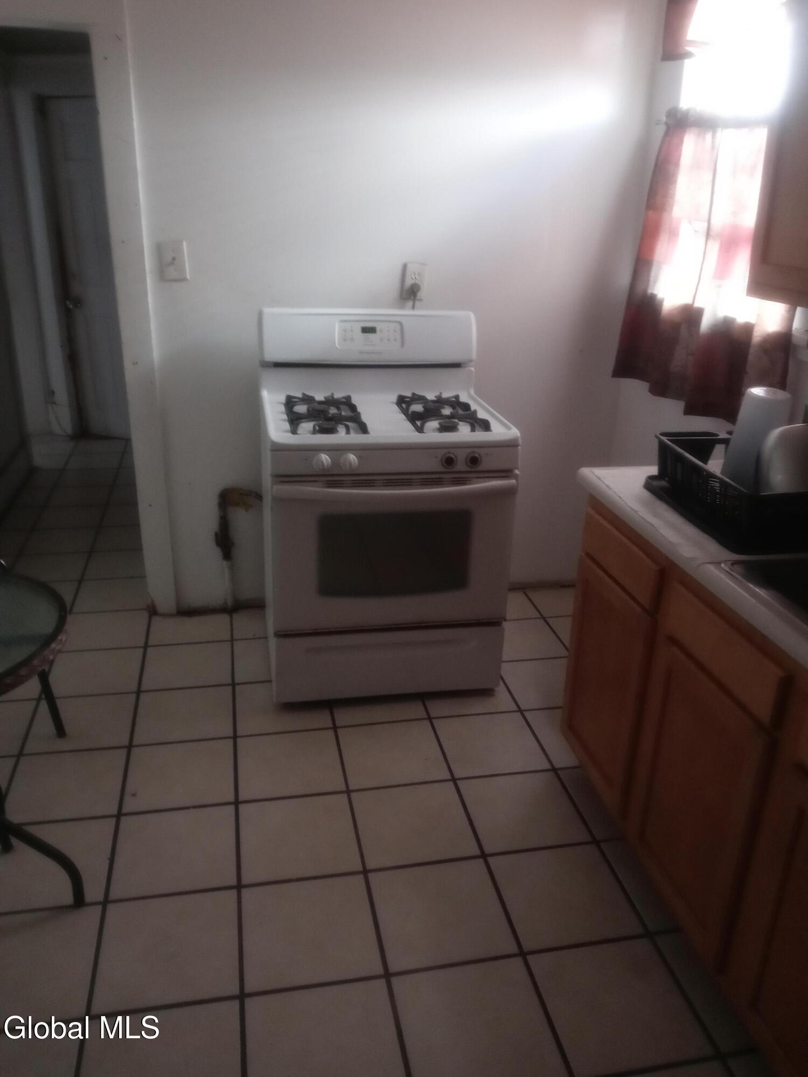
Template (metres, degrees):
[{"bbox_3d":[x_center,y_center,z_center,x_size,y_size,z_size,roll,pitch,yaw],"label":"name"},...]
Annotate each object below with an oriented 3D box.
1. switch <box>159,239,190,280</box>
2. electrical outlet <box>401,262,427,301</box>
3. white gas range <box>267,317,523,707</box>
[{"bbox_3d":[-0.787,-0.947,2.973,0.083,0.124,0.016,-7,24,-11],"label":"switch"},{"bbox_3d":[0.036,-0.937,3.177,0.080,0.124,0.018,0,22,-14],"label":"electrical outlet"},{"bbox_3d":[-0.081,-0.115,2.970,0.760,1.184,0.710,-2,23,-9],"label":"white gas range"}]

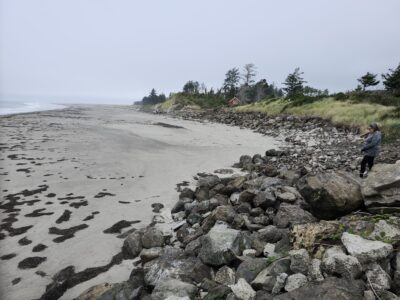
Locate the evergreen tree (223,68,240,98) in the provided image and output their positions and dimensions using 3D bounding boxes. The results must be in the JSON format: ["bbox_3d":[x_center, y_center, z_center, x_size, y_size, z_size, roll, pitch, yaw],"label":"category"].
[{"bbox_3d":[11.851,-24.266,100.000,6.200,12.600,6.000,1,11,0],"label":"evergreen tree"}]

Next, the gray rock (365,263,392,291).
[{"bbox_3d":[1.929,1.366,2.877,0.228,0.262,0.217,9,14,36],"label":"gray rock"}]

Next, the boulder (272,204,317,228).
[{"bbox_3d":[1.831,1.288,5.150,0.860,0.470,0.650,5,12,21],"label":"boulder"}]

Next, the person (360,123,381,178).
[{"bbox_3d":[5.030,0.020,7.890,0.500,1.660,0.500,3,11,11],"label":"person"}]

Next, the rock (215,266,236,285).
[{"bbox_3d":[0.355,1.765,3.737,0.300,0.199,0.270,2,11,6],"label":"rock"}]

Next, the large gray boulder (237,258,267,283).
[{"bbox_3d":[0.688,1.564,3.450,0.450,0.330,0.440,4,11,13],"label":"large gray boulder"}]

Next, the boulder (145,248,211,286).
[{"bbox_3d":[-0.343,1.794,4.120,1.010,0.471,0.626,0,11,-5],"label":"boulder"}]

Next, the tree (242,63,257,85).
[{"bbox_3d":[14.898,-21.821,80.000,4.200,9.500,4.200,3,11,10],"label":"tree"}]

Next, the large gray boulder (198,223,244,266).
[{"bbox_3d":[0.311,1.369,3.850,0.670,0.550,0.600,2,11,5],"label":"large gray boulder"}]

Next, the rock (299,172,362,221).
[{"bbox_3d":[3.035,1.066,6.267,1.367,1.069,1.162,7,13,27],"label":"rock"}]

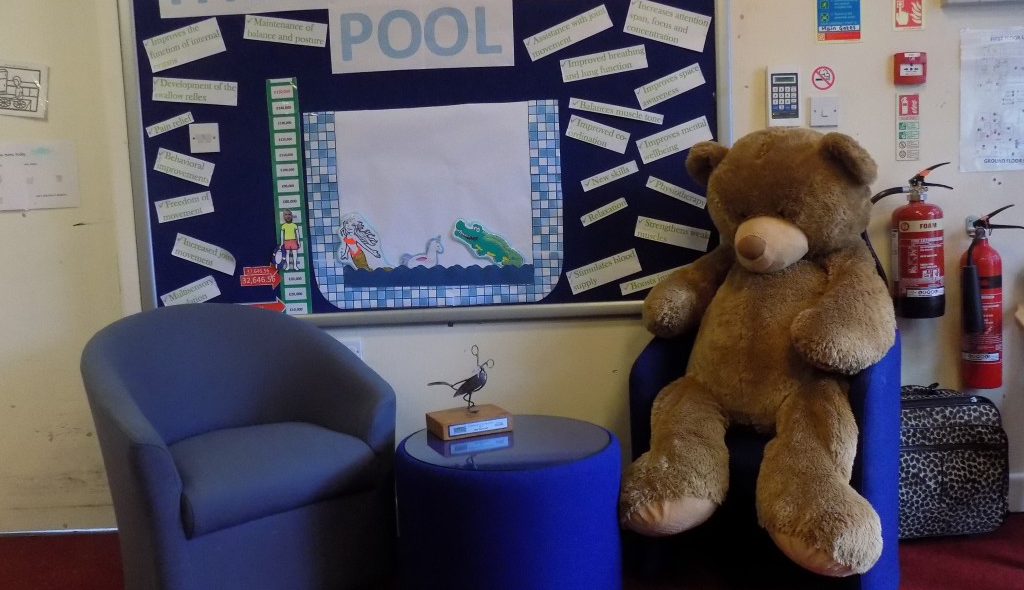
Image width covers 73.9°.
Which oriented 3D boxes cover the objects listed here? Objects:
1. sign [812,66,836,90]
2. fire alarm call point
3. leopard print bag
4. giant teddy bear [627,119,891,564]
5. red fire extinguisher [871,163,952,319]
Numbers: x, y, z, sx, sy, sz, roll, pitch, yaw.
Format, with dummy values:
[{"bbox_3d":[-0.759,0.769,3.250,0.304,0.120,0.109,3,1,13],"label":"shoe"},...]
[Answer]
[{"bbox_3d":[0.929,-0.646,2.029,0.069,0.069,0.004,-2,4,2],"label":"sign"},{"bbox_3d":[1.169,-0.665,1.998,0.090,0.091,0.044,-2,4,2],"label":"fire alarm call point"},{"bbox_3d":[1.205,0.481,2.023,0.434,0.429,0.182,-2,4,-2],"label":"leopard print bag"},{"bbox_3d":[0.693,0.058,1.697,0.586,0.989,0.646,0,5,31],"label":"giant teddy bear"},{"bbox_3d":[1.140,-0.154,1.962,0.263,0.459,0.141,-2,4,-3],"label":"red fire extinguisher"}]

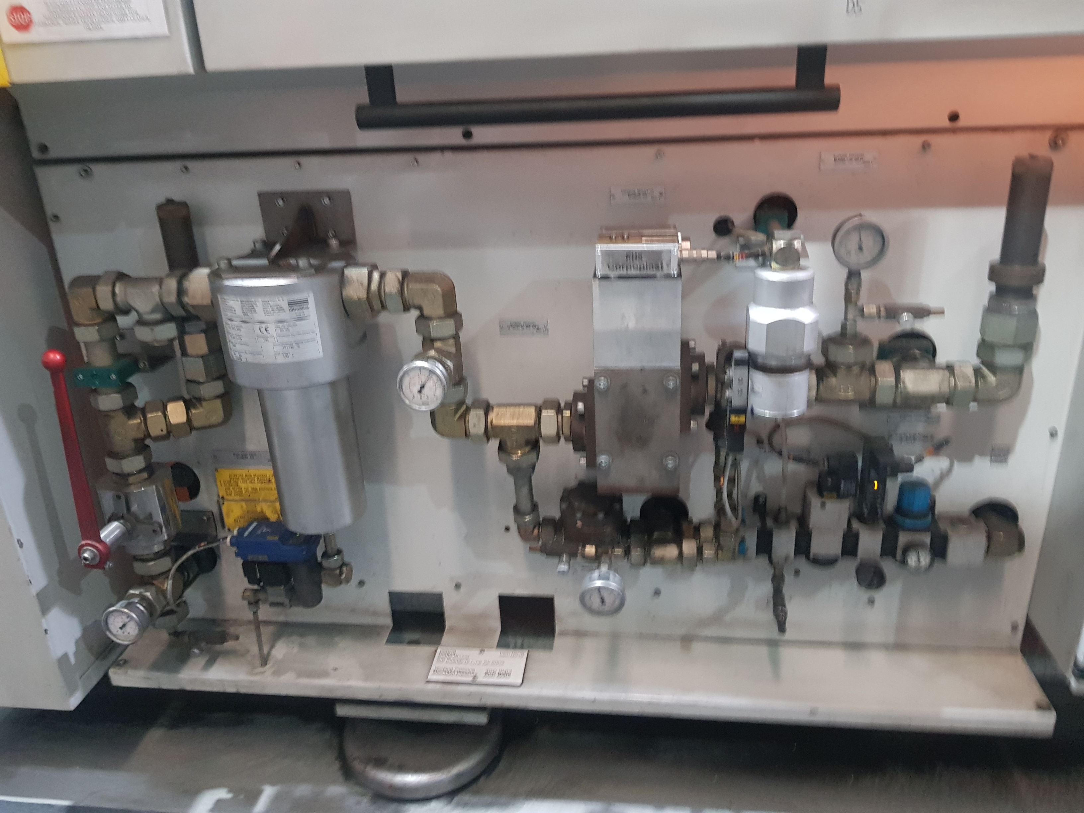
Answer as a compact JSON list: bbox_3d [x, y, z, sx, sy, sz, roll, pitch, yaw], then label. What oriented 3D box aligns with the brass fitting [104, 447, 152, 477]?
[{"bbox_3d":[-0.586,0.079,1.155,0.056,0.027,0.054,0,22,8],"label":"brass fitting"}]

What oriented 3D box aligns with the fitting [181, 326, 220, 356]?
[{"bbox_3d":[-0.448,-0.086,1.070,0.047,0.030,0.047,0,22,8],"label":"fitting"}]

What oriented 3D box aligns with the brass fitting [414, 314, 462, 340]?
[{"bbox_3d":[-0.141,-0.110,1.124,0.064,0.026,0.062,0,20,7],"label":"brass fitting"}]

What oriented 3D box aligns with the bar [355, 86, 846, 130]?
[{"bbox_3d":[0.056,-0.348,0.955,0.562,0.029,0.029,0,21,7],"label":"bar"}]

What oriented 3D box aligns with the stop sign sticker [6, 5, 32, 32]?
[{"bbox_3d":[-0.508,-0.378,0.792,0.028,0.026,0.001,0,21,8],"label":"stop sign sticker"}]

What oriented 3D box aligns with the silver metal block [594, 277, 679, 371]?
[{"bbox_3d":[0.123,-0.116,1.058,0.109,0.119,0.075,0,20,7],"label":"silver metal block"}]

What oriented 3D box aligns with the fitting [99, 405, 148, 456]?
[{"bbox_3d":[-0.640,0.036,1.241,0.055,0.066,0.055,0,20,7],"label":"fitting"}]

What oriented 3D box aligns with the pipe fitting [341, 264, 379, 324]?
[{"bbox_3d":[-0.250,-0.154,1.121,0.034,0.077,0.077,0,20,7],"label":"pipe fitting"}]

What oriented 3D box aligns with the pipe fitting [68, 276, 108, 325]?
[{"bbox_3d":[-0.657,-0.155,1.172,0.050,0.061,0.050,0,20,7],"label":"pipe fitting"}]

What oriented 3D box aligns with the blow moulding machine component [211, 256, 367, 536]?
[{"bbox_3d":[-0.315,-0.006,1.084,0.165,0.360,0.165,-3,22,-1],"label":"blow moulding machine component"}]

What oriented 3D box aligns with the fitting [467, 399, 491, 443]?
[{"bbox_3d":[-0.079,0.018,1.018,0.025,0.054,0.053,0,21,8],"label":"fitting"}]

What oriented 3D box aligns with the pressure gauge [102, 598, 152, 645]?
[{"bbox_3d":[-0.665,0.345,1.305,0.066,0.066,0.042,0,20,7],"label":"pressure gauge"}]

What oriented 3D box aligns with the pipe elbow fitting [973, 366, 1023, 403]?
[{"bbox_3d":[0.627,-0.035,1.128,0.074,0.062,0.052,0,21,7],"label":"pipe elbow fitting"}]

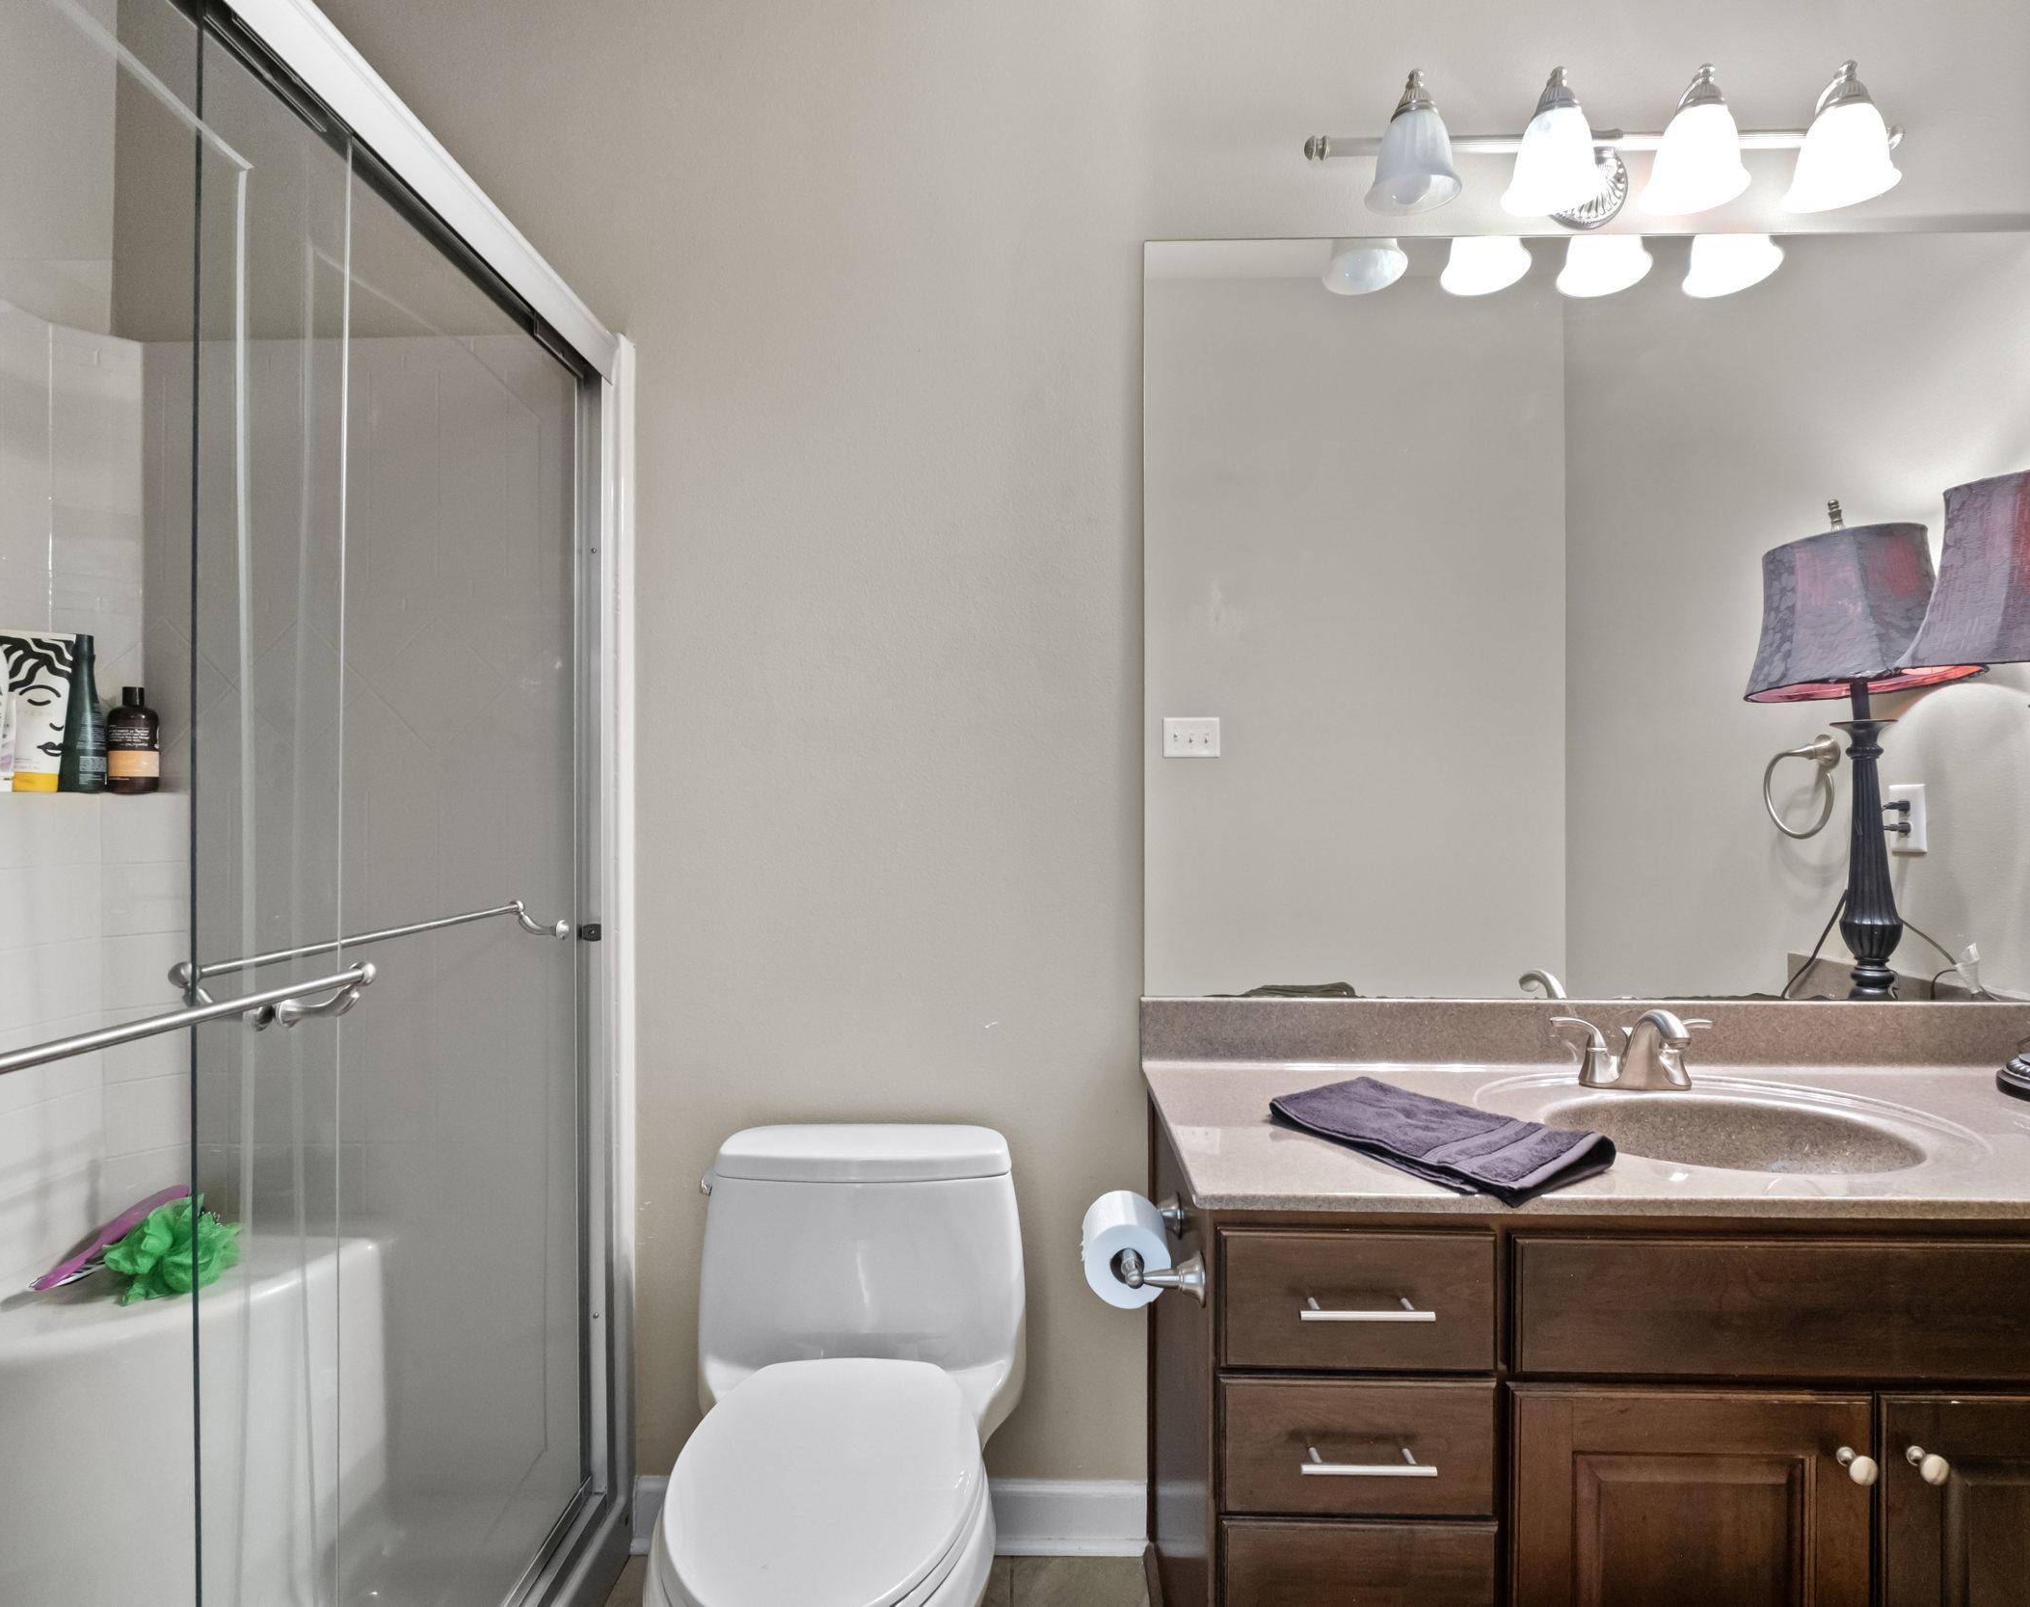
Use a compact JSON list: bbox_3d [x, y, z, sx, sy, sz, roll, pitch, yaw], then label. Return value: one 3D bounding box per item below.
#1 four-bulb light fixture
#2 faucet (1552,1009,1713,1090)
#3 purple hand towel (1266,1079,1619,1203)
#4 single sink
[{"bbox_3d":[0.890,-0.999,1.508,0.896,0.187,0.190,0,0,1],"label":"four-bulb light fixture"},{"bbox_3d":[0.914,0.357,1.447,0.234,0.120,0.138,0,0,1],"label":"faucet"},{"bbox_3d":[0.523,0.400,1.274,0.238,0.036,0.385,0,0,-32],"label":"purple hand towel"},{"bbox_3d":[0.915,0.482,1.291,0.430,0.135,0.315,0,0,1],"label":"single sink"}]

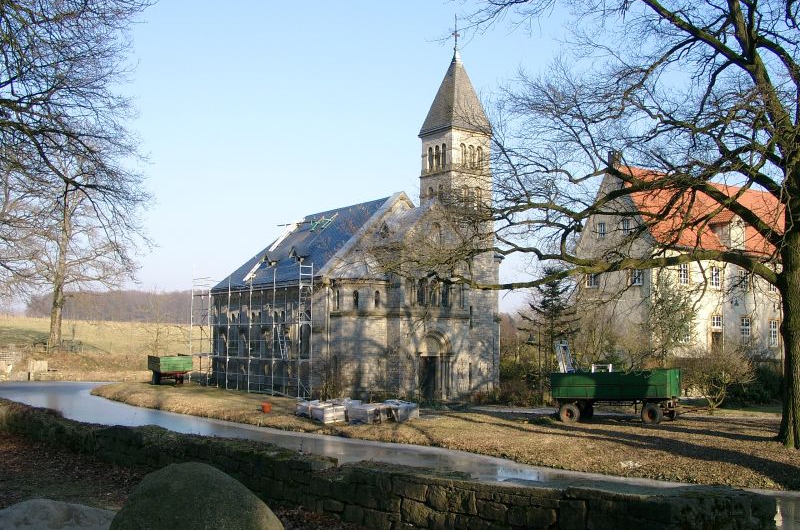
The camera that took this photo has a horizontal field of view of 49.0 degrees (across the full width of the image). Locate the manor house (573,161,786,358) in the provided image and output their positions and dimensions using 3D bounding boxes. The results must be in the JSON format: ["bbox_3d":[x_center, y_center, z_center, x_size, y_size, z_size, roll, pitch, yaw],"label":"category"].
[{"bbox_3d":[25.611,0.631,75.732,21.450,15.421,7.722,4,-6,-34],"label":"manor house"}]

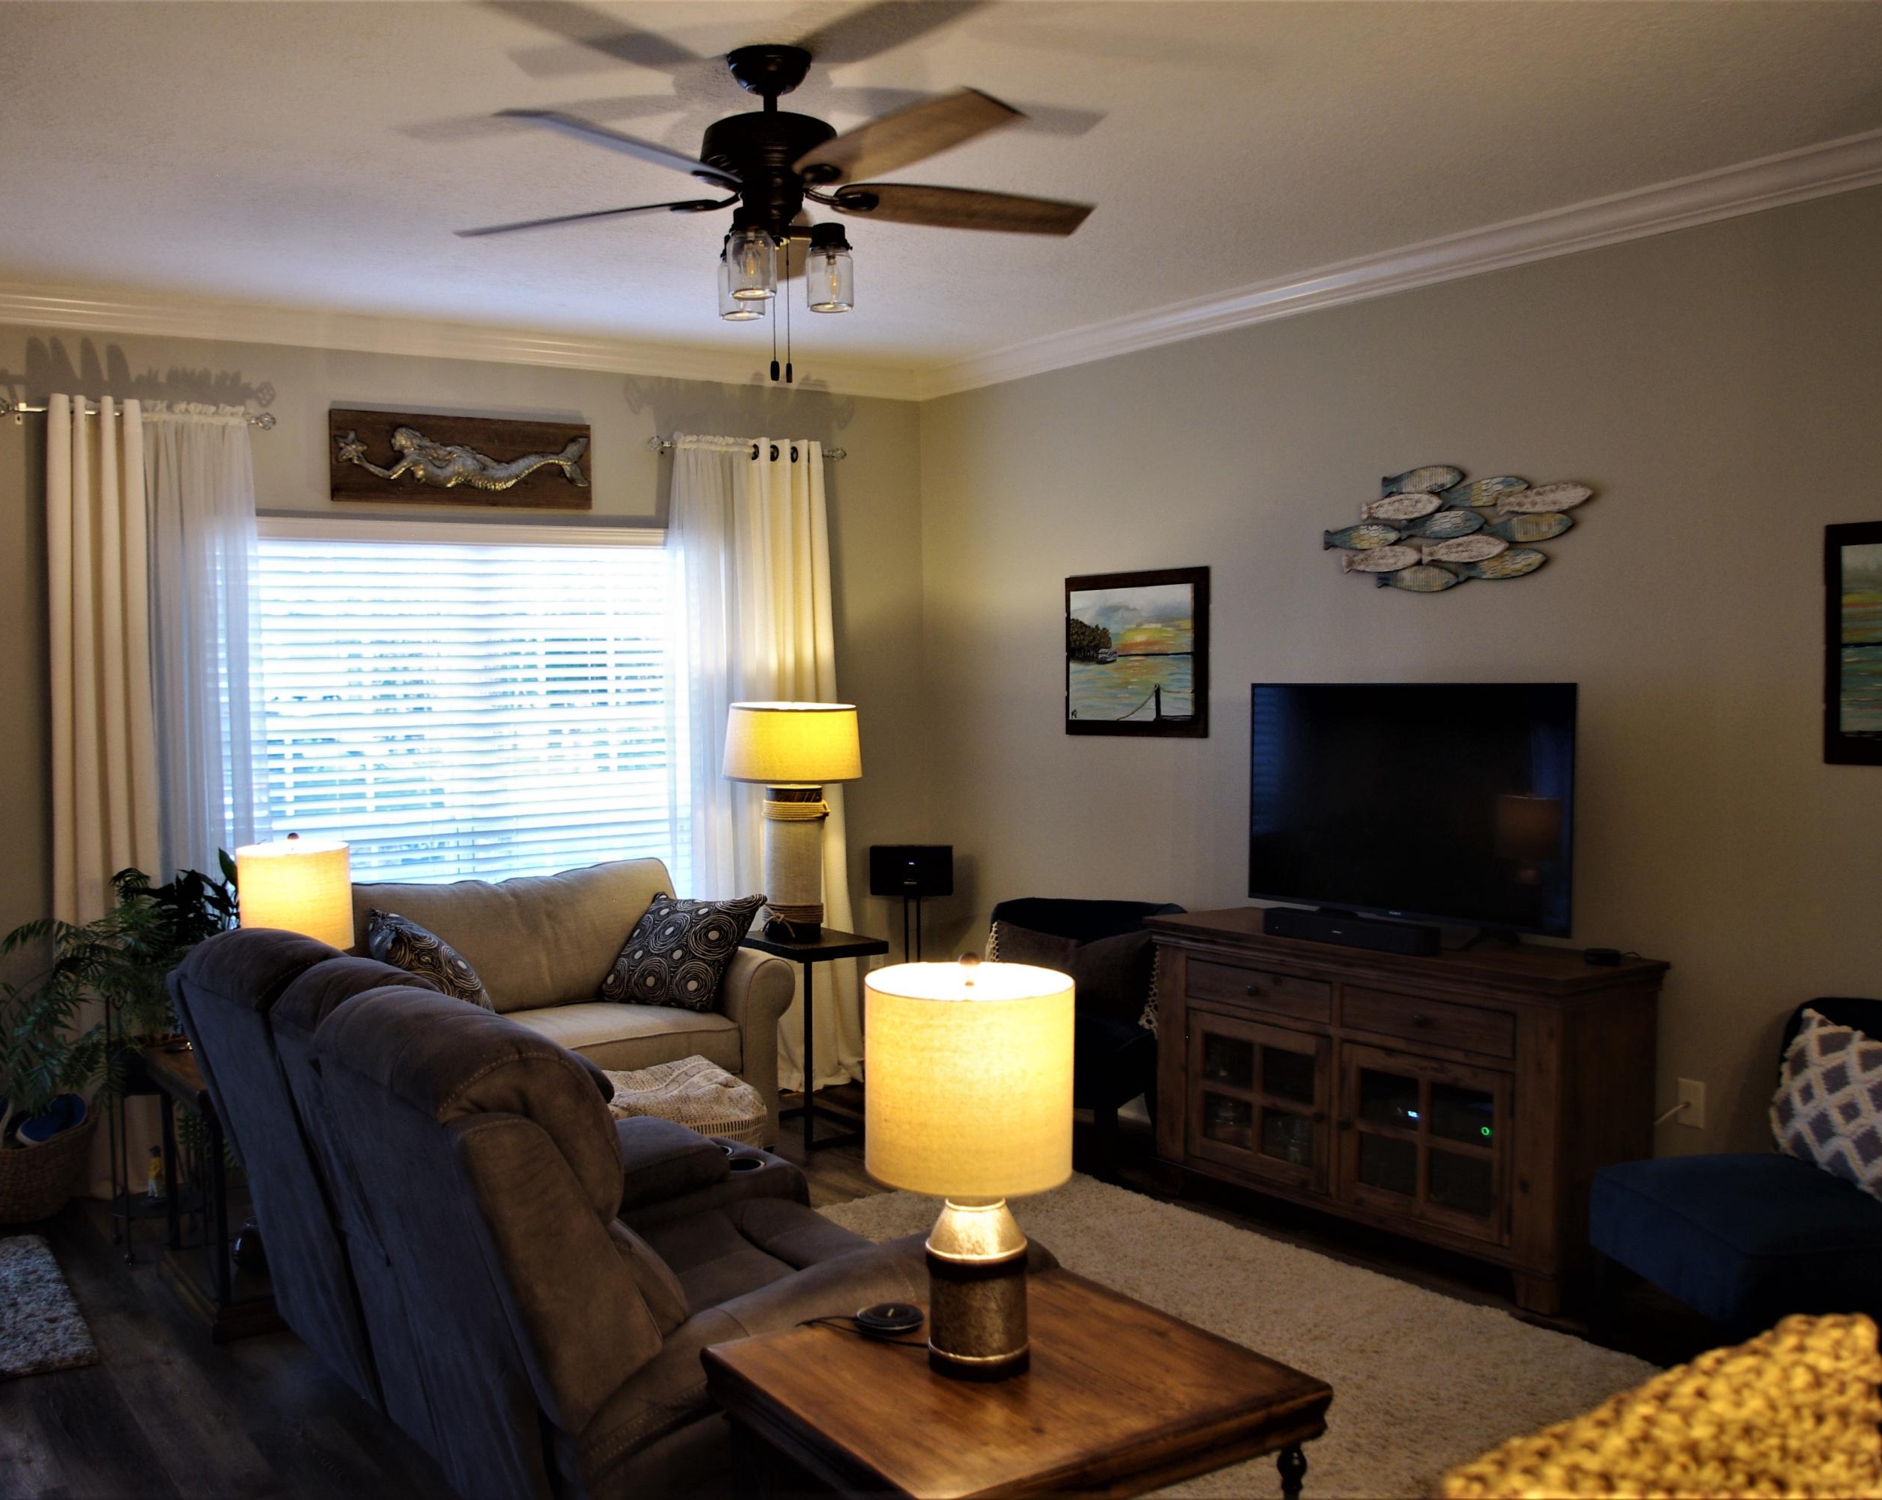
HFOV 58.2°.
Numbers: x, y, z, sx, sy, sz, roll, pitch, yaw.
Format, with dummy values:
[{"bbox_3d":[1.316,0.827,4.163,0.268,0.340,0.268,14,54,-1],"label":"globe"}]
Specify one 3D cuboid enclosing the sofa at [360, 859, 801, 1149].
[{"bbox_3d":[-1.334,0.875,5.432,1.540,0.890,0.890,-3,4,-36],"label":"sofa"}]

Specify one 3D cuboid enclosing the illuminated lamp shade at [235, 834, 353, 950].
[{"bbox_3d":[-1.701,0.523,4.461,0.307,0.590,0.307,-3,3,-37],"label":"illuminated lamp shade"}]

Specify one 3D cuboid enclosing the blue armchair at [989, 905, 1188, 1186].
[{"bbox_3d":[0.388,0.906,5.379,0.660,0.790,0.700,0,3,18],"label":"blue armchair"}]

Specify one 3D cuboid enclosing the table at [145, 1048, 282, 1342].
[{"bbox_3d":[-1.700,1.073,4.371,0.500,0.610,0.640,-3,4,-36],"label":"table"}]

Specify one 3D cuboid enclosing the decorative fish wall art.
[{"bbox_3d":[1.431,-0.626,4.754,0.060,0.367,0.909,-3,4,-36],"label":"decorative fish wall art"}]

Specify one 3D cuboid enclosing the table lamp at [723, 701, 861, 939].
[{"bbox_3d":[-0.508,0.248,5.758,0.470,0.789,0.470,-1,3,0],"label":"table lamp"}]

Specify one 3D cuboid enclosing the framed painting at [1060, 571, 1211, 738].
[{"bbox_3d":[0.671,-0.328,5.850,0.030,0.564,0.706,-3,3,-37],"label":"framed painting"}]

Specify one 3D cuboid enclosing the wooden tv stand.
[{"bbox_3d":[1.242,0.936,4.712,0.499,0.799,1.380,-3,3,-37],"label":"wooden tv stand"}]

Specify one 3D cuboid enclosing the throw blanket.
[{"bbox_3d":[-0.837,1.064,4.632,0.600,0.300,0.620,-3,4,-36],"label":"throw blanket"}]

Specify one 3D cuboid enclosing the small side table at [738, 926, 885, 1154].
[{"bbox_3d":[-0.445,0.983,5.824,0.338,0.655,0.433,-3,3,-37],"label":"small side table"}]

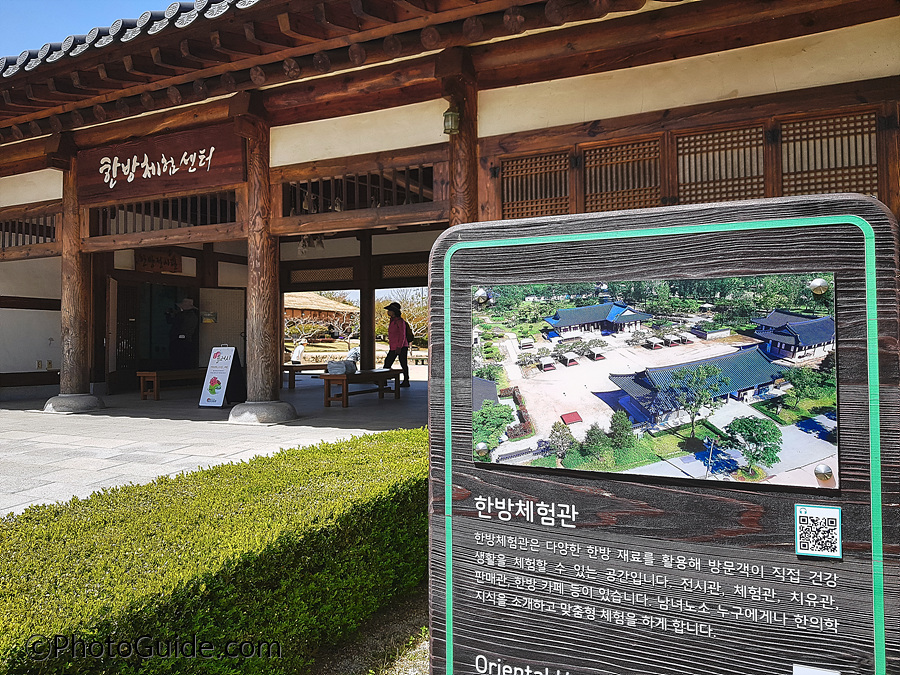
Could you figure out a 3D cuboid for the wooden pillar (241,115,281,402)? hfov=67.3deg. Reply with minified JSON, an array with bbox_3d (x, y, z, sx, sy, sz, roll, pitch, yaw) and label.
[{"bbox_3d":[-2.002,-0.815,7.248,0.365,2.980,0.365,0,0,0],"label":"wooden pillar"}]

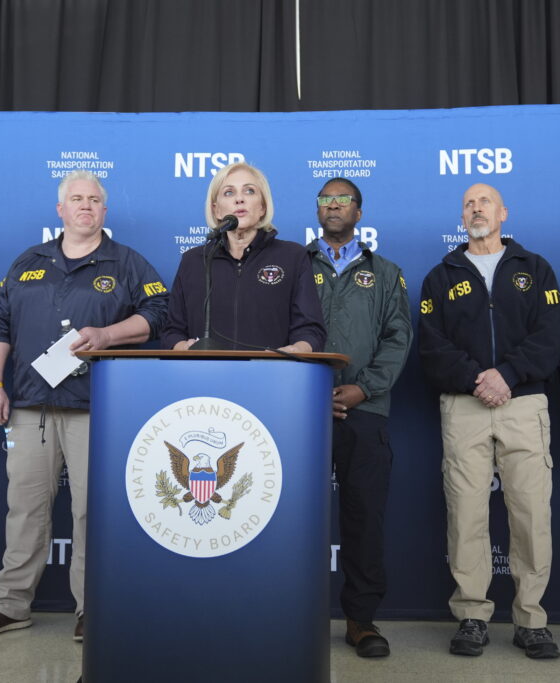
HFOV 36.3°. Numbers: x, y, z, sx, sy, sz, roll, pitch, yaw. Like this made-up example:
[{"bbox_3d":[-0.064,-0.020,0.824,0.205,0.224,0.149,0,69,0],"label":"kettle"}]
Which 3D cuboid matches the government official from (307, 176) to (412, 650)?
[{"bbox_3d":[0.226,0.252,3.301,0.560,1.796,0.380,0,-5,7],"label":"government official"}]

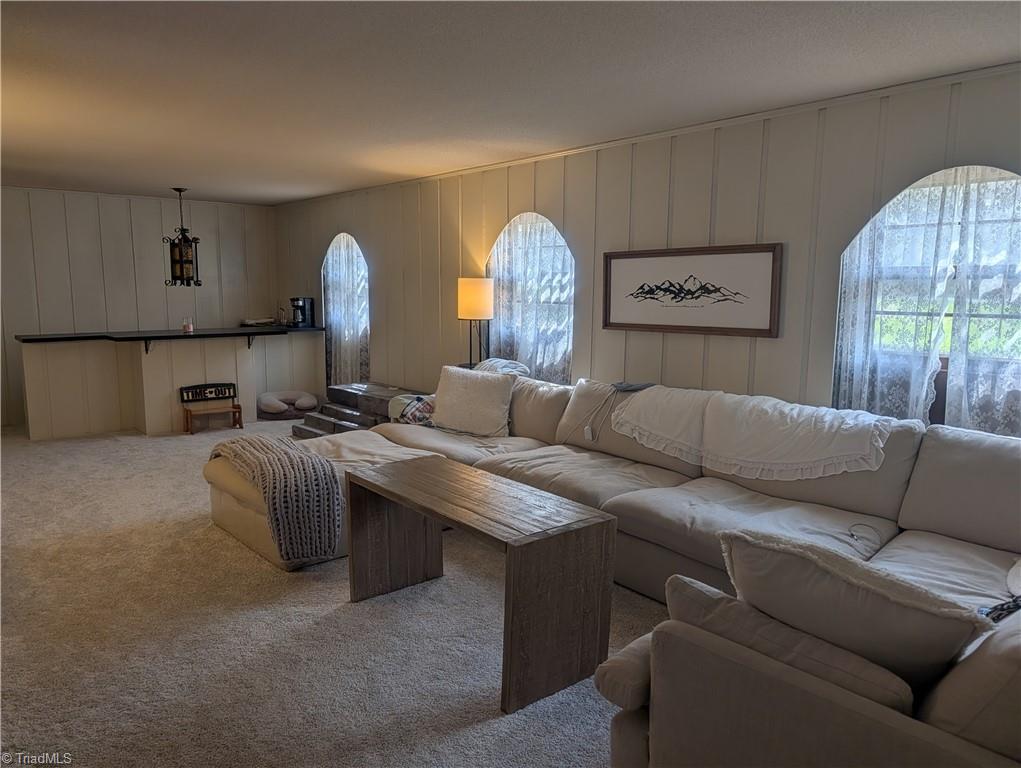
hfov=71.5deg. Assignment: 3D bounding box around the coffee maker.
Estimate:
[{"bbox_3d":[-2.357,-0.806,8.004,0.187,0.335,0.237,6,10,36],"label":"coffee maker"}]

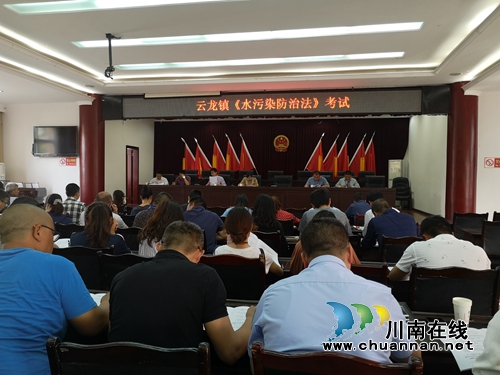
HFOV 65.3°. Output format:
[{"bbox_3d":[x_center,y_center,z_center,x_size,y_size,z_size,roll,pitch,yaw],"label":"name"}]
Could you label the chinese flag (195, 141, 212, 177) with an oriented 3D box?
[{"bbox_3d":[-1.634,-1.010,13.706,0.630,1.420,0.250,1,1,11],"label":"chinese flag"}]

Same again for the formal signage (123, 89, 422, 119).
[{"bbox_3d":[0.293,-1.952,9.150,7.100,0.520,0.140,1,2,11],"label":"formal signage"}]

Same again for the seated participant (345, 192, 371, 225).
[{"bbox_3d":[1.633,0.658,5.929,0.500,1.180,0.780,1,2,11],"label":"seated participant"}]

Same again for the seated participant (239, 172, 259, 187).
[{"bbox_3d":[-0.040,0.160,10.550,0.540,1.120,0.700,1,1,11],"label":"seated participant"}]

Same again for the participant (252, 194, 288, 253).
[{"bbox_3d":[0.153,0.666,3.919,0.470,1.210,0.800,1,1,11],"label":"participant"}]

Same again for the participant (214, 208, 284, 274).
[{"bbox_3d":[0.000,0.735,2.660,0.500,1.220,0.720,1,1,9],"label":"participant"}]

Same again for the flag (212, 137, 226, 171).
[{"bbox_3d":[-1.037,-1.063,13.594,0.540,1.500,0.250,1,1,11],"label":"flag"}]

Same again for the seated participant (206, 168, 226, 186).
[{"bbox_3d":[-0.907,0.090,10.720,0.540,1.220,0.700,1,1,11],"label":"seated participant"}]

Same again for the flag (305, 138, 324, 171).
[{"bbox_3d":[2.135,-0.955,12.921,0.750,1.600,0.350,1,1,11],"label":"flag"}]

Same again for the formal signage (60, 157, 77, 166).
[{"bbox_3d":[-4.478,-0.621,9.616,0.455,0.200,0.020,1,1,11],"label":"formal signage"}]

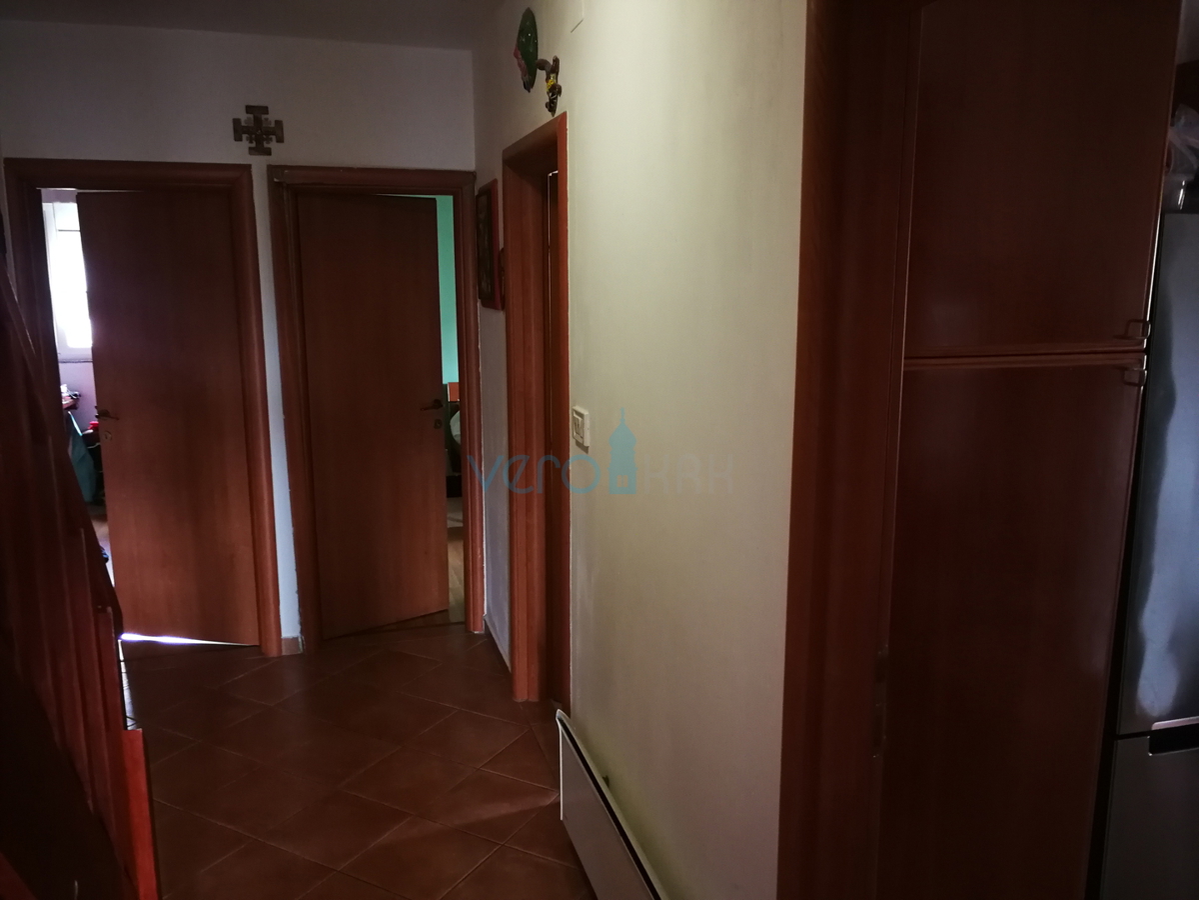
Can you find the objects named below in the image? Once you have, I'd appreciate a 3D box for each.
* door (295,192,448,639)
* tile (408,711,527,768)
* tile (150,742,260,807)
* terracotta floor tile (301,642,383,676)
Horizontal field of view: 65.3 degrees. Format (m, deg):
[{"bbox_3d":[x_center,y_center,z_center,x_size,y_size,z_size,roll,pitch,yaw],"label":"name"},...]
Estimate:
[{"bbox_3d":[-1.058,-0.144,4.417,0.687,2.024,0.045,-8,12,-38],"label":"door"},{"bbox_3d":[-0.487,1.065,3.461,0.330,0.010,0.330,5,11,28],"label":"tile"},{"bbox_3d":[-1.392,1.110,3.195,0.330,0.010,0.330,5,11,28],"label":"tile"},{"bbox_3d":[-1.200,0.933,4.217,0.330,0.010,0.330,5,11,28],"label":"terracotta floor tile"}]

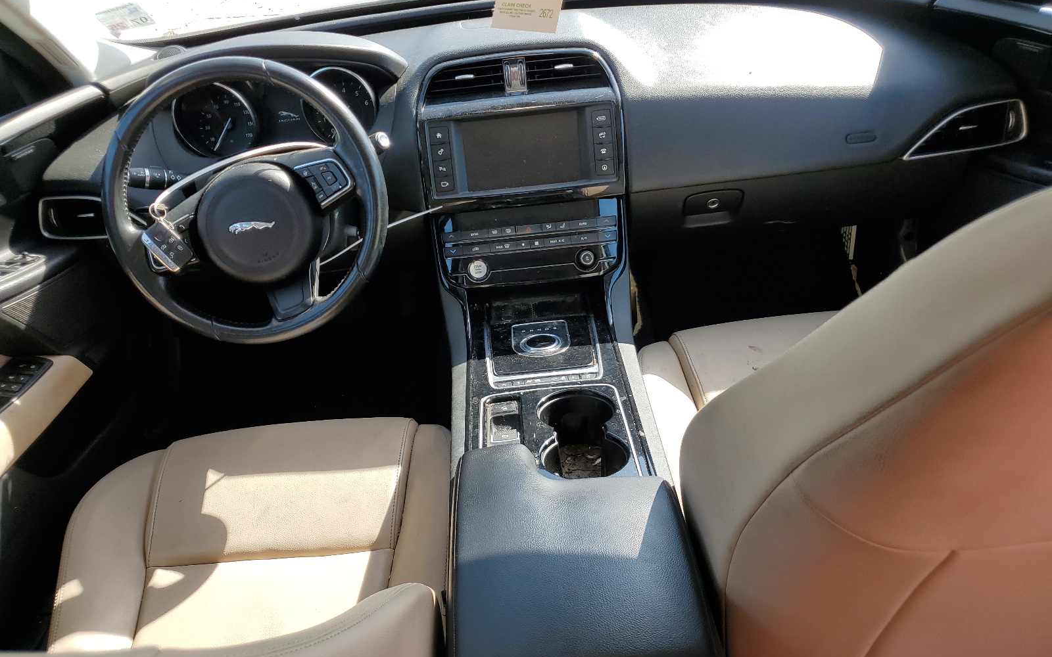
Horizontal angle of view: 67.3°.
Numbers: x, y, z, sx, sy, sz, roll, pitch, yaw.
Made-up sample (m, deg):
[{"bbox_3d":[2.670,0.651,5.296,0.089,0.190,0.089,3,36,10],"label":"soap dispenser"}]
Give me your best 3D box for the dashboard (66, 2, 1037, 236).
[{"bbox_3d":[-0.012,-0.348,1.255,1.420,0.330,0.420,-6,34,1],"label":"dashboard"}]

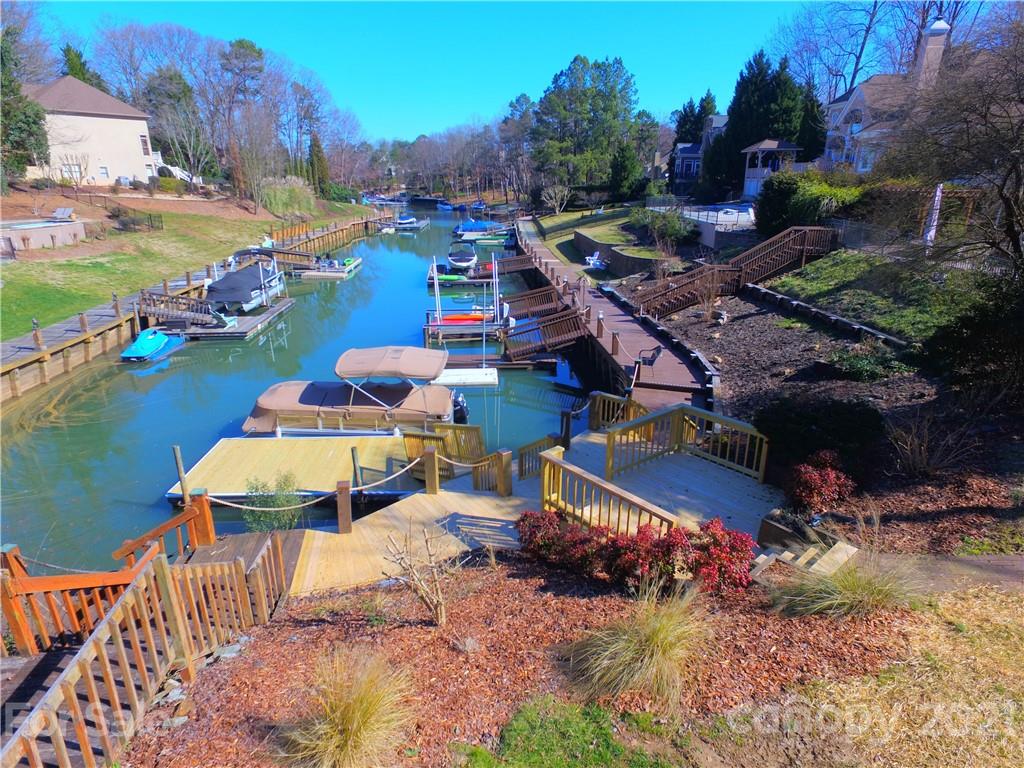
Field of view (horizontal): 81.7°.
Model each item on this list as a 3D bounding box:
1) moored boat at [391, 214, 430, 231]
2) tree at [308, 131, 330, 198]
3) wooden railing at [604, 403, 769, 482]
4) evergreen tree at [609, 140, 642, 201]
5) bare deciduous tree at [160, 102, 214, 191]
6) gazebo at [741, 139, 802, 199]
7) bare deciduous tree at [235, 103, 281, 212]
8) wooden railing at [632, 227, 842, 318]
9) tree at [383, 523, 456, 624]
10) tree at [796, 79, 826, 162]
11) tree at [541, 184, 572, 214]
[{"bbox_3d":[-14.508,-23.084,84.559,5.700,2.300,2.600,-5,20,-14],"label":"moored boat"},{"bbox_3d":[-29.063,-32.930,88.996,2.900,9.590,2.900,-1,19,0],"label":"tree"},{"bbox_3d":[3.069,1.308,10.407,2.150,0.970,1.940,-14,23,-34],"label":"wooden railing"},{"bbox_3d":[16.805,-31.470,87.605,4.800,8.500,4.800,-1,19,0],"label":"evergreen tree"},{"bbox_3d":[-32.093,-23.360,58.433,5.000,8.070,5.000,-1,19,0],"label":"bare deciduous tree"},{"bbox_3d":[25.156,-20.890,57.349,4.900,5.600,4.900,9,21,25],"label":"gazebo"},{"bbox_3d":[-26.922,-23.960,62.581,4.800,10.900,4.800,0,19,0],"label":"bare deciduous tree"},{"bbox_3d":[8.043,-4.110,21.838,6.700,3.250,1.400,-1,19,0],"label":"wooden railing"},{"bbox_3d":[-1.053,2.216,6.809,0.820,1.300,0.800,0,19,0],"label":"tree"},{"bbox_3d":[31.196,-26.926,61.622,3.900,9.000,3.900,8,21,23],"label":"tree"},{"bbox_3d":[6.178,-25.311,81.213,4.300,3.940,4.300,-1,19,0],"label":"tree"}]

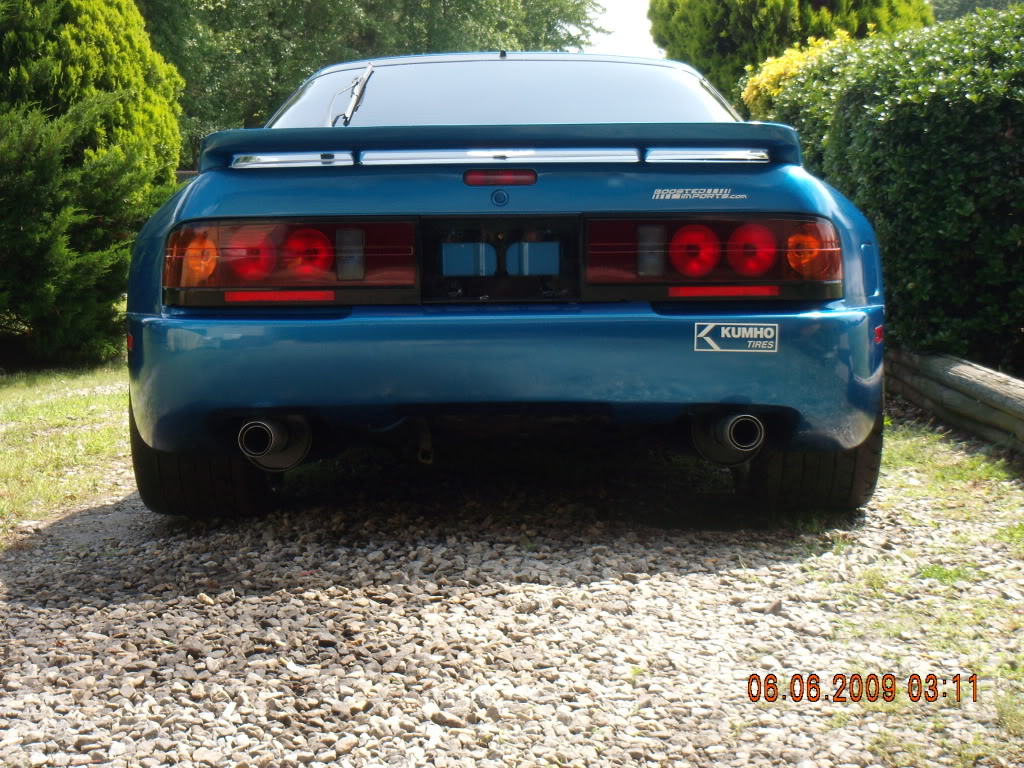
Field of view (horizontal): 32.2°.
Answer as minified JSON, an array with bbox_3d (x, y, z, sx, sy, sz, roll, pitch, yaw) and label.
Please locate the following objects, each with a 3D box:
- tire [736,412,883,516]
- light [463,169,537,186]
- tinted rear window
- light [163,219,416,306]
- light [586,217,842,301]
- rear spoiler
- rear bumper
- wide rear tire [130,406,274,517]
[{"bbox_3d":[0.775,0.016,4.742,0.300,0.635,0.635,0,10,0],"label":"tire"},{"bbox_3d":[-0.029,-0.447,3.860,0.160,0.042,0.040,0,10,0],"label":"light"},{"bbox_3d":[-0.028,-0.712,4.616,1.190,0.120,0.970,0,25,0],"label":"tinted rear window"},{"bbox_3d":[-0.490,-0.265,3.896,0.565,0.188,0.130,0,10,0],"label":"light"},{"bbox_3d":[0.446,-0.272,3.896,0.565,0.188,0.130,0,10,0],"label":"light"},{"bbox_3d":[-0.026,-0.536,4.007,1.360,0.110,0.250,0,10,0],"label":"rear spoiler"},{"bbox_3d":[-0.018,-0.036,4.052,1.790,0.350,0.520,0,10,0],"label":"rear bumper"},{"bbox_3d":[-0.800,0.029,4.742,0.300,0.635,0.635,0,10,0],"label":"wide rear tire"}]

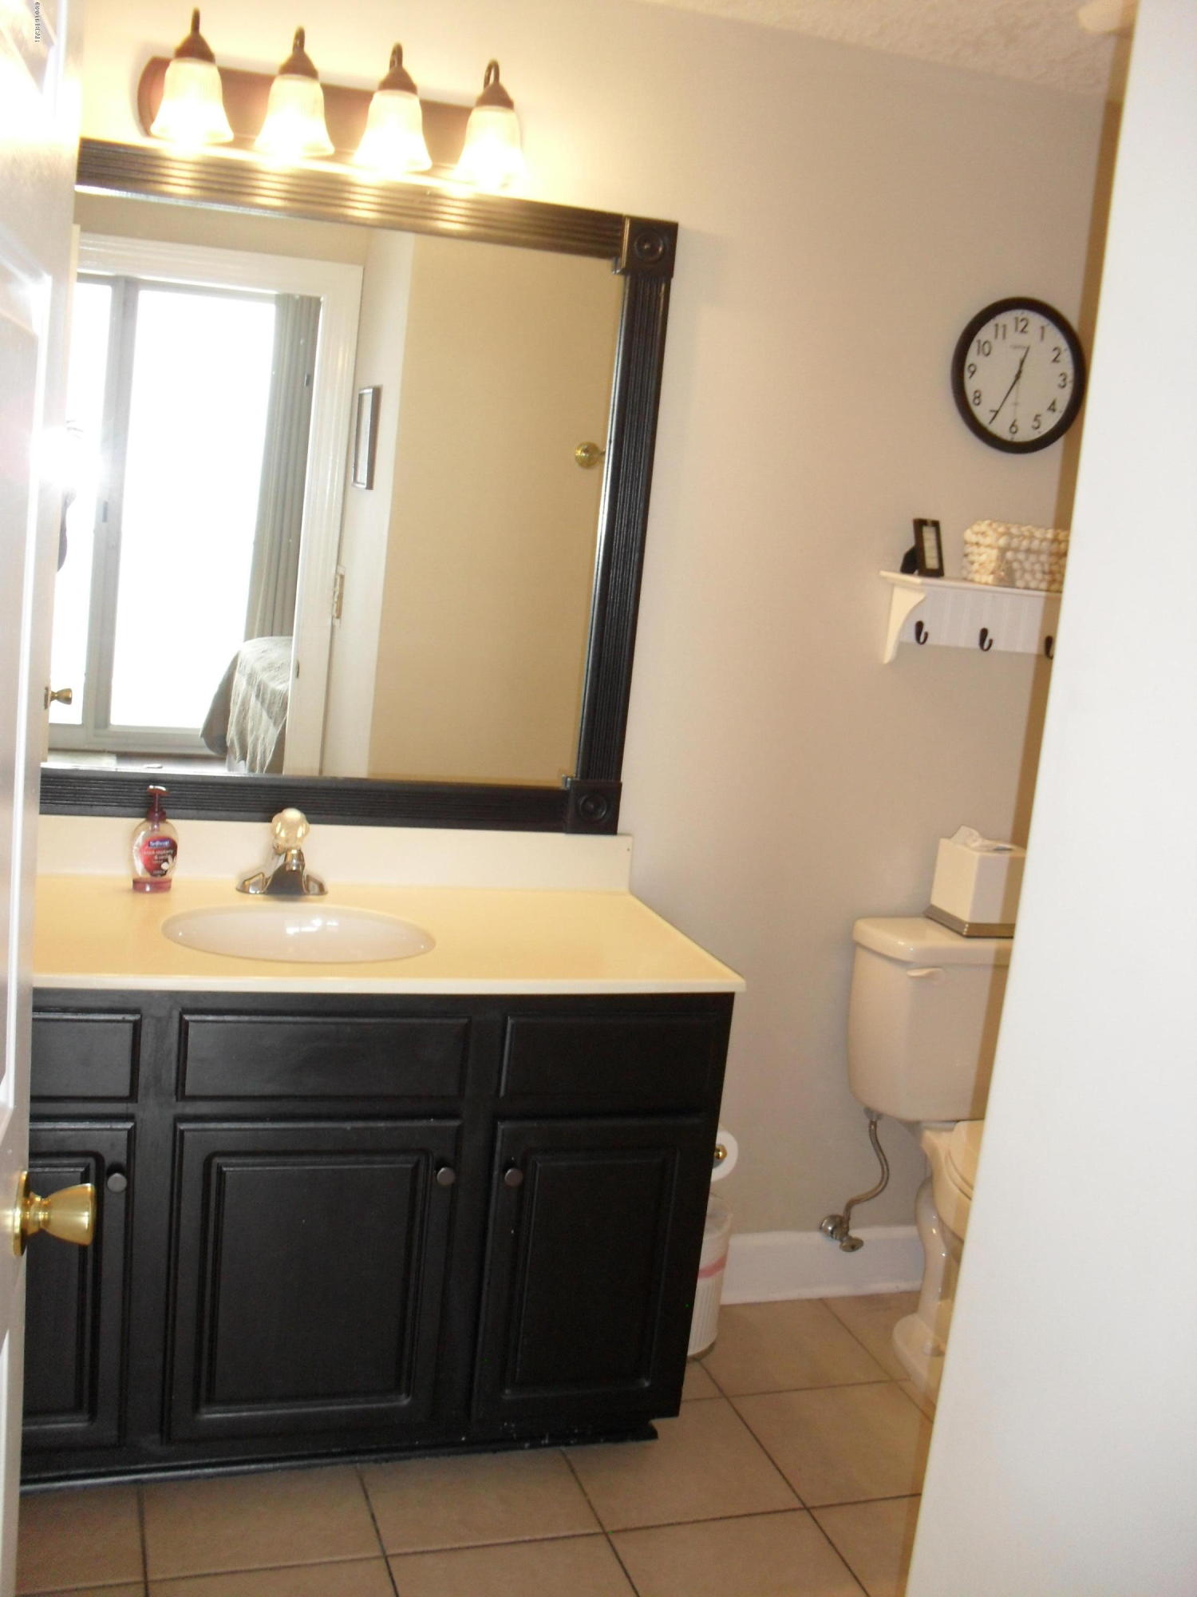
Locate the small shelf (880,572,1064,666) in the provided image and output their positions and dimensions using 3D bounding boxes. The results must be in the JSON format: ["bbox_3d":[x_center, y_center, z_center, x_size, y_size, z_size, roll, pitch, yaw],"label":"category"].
[{"bbox_3d":[0.744,-0.308,2.943,0.465,0.165,0.145,2,10,-18],"label":"small shelf"}]

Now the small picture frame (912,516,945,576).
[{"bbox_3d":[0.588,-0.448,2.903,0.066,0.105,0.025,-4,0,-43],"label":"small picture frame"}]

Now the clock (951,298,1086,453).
[{"bbox_3d":[0.756,-0.766,2.922,0.281,0.281,0.040,2,11,-18],"label":"clock"}]

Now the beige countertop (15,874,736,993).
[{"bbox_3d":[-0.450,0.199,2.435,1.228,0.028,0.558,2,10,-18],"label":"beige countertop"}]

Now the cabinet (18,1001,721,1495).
[{"bbox_3d":[-0.491,0.592,2.509,1.203,0.784,0.538,2,10,-18],"label":"cabinet"}]

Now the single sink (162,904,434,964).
[{"bbox_3d":[-0.450,0.258,2.397,0.400,0.140,0.335,2,10,-18],"label":"single sink"}]

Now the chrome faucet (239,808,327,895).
[{"bbox_3d":[-0.495,0.089,2.575,0.150,0.138,0.137,2,10,-18],"label":"chrome faucet"}]

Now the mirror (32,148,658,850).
[{"bbox_3d":[-0.459,-0.468,2.592,1.140,1.041,0.025,2,11,-18],"label":"mirror"}]

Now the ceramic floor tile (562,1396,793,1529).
[{"bbox_3d":[0.119,1.072,2.608,0.330,0.010,0.330,2,11,-18],"label":"ceramic floor tile"}]

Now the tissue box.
[{"bbox_3d":[0.721,0.165,3.025,0.150,0.158,0.150,2,11,-18],"label":"tissue box"}]

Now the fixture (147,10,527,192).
[{"bbox_3d":[-0.379,-1.045,2.420,0.597,0.190,0.180,2,10,-18],"label":"fixture"}]

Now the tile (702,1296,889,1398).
[{"bbox_3d":[0.336,1.023,3.017,0.330,0.010,0.325,2,11,-18],"label":"tile"}]

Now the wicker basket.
[{"bbox_3d":[0.790,-0.436,2.949,0.220,0.110,0.110,2,11,-18],"label":"wicker basket"}]

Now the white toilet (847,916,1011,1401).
[{"bbox_3d":[0.751,0.669,2.819,0.430,0.770,0.710,2,10,-18],"label":"white toilet"}]

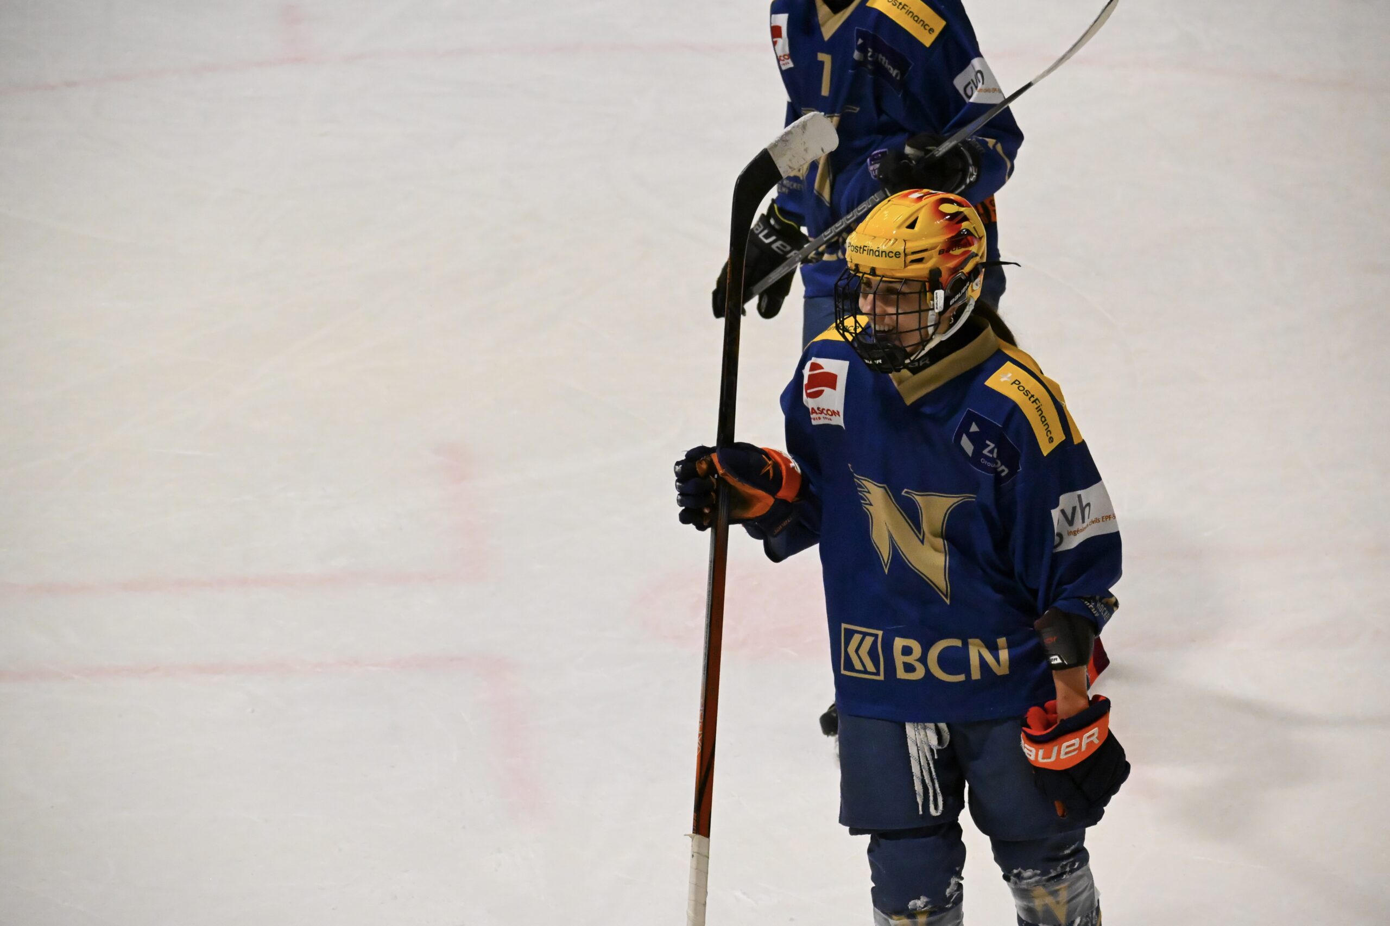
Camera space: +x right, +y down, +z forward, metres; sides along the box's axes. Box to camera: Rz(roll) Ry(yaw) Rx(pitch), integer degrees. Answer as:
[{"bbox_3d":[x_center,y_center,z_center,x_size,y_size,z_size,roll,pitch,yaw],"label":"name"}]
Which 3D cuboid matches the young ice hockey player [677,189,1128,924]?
[{"bbox_3d":[0.368,0.386,9.599,0.660,1.730,0.620,11,23,27],"label":"young ice hockey player"}]

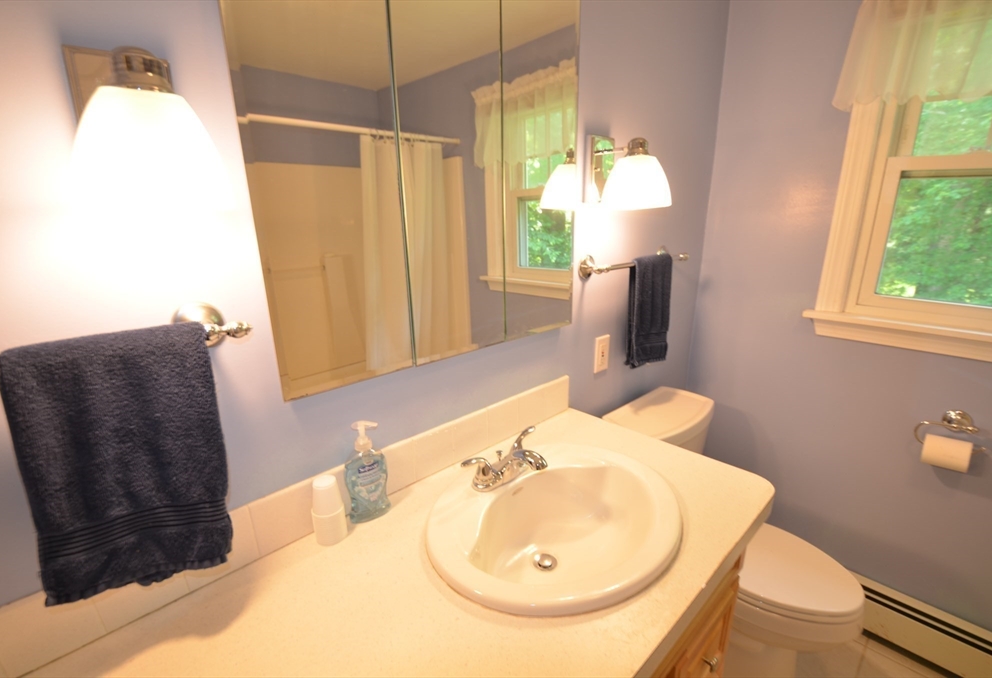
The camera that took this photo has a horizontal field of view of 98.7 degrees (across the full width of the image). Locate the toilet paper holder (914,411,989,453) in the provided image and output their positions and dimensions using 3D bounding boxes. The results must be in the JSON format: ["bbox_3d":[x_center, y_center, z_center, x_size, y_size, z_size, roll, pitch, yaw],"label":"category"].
[{"bbox_3d":[1.376,0.271,1.284,0.075,0.106,0.158,-15,21,-40],"label":"toilet paper holder"}]

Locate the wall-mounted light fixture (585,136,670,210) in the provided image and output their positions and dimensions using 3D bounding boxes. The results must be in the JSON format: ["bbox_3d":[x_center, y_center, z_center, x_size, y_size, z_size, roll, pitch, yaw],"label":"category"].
[{"bbox_3d":[0.354,-0.440,1.111,0.170,0.193,0.205,-15,21,-40],"label":"wall-mounted light fixture"}]

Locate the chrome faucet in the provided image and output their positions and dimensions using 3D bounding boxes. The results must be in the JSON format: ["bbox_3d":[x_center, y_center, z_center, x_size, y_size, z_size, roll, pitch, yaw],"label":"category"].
[{"bbox_3d":[0.039,0.265,0.897,0.208,0.080,0.147,-15,21,-40],"label":"chrome faucet"}]

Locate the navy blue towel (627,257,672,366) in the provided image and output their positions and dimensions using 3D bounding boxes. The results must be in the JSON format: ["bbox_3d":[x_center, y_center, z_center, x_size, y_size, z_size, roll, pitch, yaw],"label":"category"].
[{"bbox_3d":[0.503,-0.091,1.399,0.225,0.350,0.055,-16,22,-40],"label":"navy blue towel"}]

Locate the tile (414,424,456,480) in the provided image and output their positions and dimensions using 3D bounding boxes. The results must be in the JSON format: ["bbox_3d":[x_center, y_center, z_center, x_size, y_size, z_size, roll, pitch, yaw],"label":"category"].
[{"bbox_3d":[-0.141,0.253,0.965,0.106,0.106,0.008,-16,22,-40],"label":"tile"}]

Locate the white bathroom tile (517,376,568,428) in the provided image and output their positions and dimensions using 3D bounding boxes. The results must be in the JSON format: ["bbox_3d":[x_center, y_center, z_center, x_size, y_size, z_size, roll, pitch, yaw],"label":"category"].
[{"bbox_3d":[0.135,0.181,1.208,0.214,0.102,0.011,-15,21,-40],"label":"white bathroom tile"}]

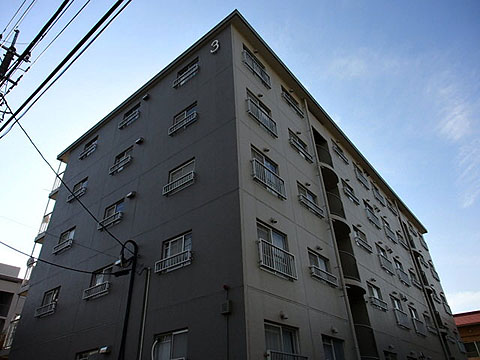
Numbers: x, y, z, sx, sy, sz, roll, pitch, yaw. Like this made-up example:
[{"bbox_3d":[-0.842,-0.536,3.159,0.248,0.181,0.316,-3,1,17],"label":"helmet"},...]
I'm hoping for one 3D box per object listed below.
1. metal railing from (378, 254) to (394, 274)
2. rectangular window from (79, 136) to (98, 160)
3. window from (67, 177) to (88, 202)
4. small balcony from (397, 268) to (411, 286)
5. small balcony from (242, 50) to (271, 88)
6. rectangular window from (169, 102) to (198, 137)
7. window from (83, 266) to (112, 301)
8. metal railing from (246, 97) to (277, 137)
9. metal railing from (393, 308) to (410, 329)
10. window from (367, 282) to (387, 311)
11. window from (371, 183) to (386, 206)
[{"bbox_3d":[7.800,4.556,18.435,0.151,0.702,1.823,-26,-40,30],"label":"metal railing"},{"bbox_3d":[-7.999,-1.691,18.425,1.400,1.080,0.200,-26,-41,30],"label":"rectangular window"},{"bbox_3d":[-7.924,0.505,16.958,1.431,0.999,0.176,-26,-41,30],"label":"window"},{"bbox_3d":[9.387,5.642,20.003,0.200,0.660,1.900,-26,-40,31],"label":"small balcony"},{"bbox_3d":[0.678,-4.506,14.280,0.200,0.680,1.740,-26,-40,31],"label":"small balcony"},{"bbox_3d":[-2.097,-2.312,13.133,1.420,1.060,0.200,-26,-41,30],"label":"rectangular window"},{"bbox_3d":[-4.874,3.537,12.065,1.420,0.970,0.200,-26,-41,30],"label":"window"},{"bbox_3d":[0.829,-2.203,12.648,0.135,0.743,1.607,-26,-41,30],"label":"metal railing"},{"bbox_3d":[7.960,6.826,16.998,0.151,0.741,1.784,-26,-40,30],"label":"metal railing"},{"bbox_3d":[6.028,5.129,15.394,0.250,1.030,1.850,-26,-40,31],"label":"window"},{"bbox_3d":[9.129,0.979,22.962,0.200,1.420,1.700,-26,-41,30],"label":"window"}]

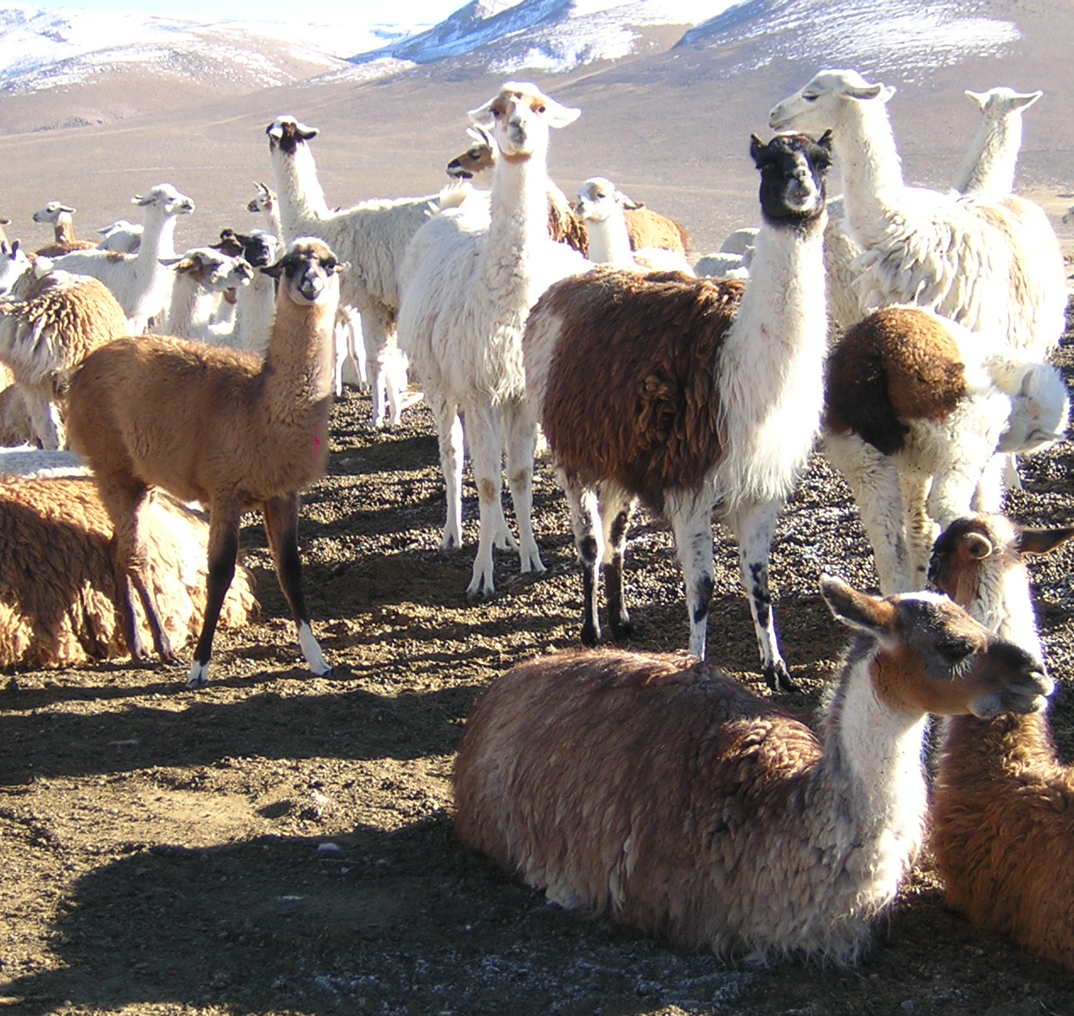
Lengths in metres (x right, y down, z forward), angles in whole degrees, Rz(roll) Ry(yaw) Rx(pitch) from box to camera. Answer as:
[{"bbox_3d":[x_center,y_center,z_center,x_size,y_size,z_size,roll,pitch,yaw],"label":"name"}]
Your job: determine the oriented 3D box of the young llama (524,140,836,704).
[{"bbox_3d":[0.400,-0.303,8.492,0.500,1.480,1.100,-6,9,-39],"label":"young llama"}]

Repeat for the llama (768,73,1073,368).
[{"bbox_3d":[1.600,-0.915,12.496,1.250,1.740,0.530,1,7,12],"label":"llama"}]

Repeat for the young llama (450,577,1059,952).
[{"bbox_3d":[0.390,0.421,5.810,0.560,0.680,1.250,-6,9,-43],"label":"young llama"}]

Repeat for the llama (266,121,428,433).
[{"bbox_3d":[-0.940,-1.193,15.405,1.150,1.600,0.470,-5,9,-37],"label":"llama"}]

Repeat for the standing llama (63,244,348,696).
[{"bbox_3d":[-0.930,-0.145,8.349,0.930,1.200,0.380,5,9,38],"label":"standing llama"}]

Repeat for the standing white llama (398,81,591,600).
[{"bbox_3d":[-0.150,-0.617,10.351,0.580,1.660,1.200,-1,7,-7],"label":"standing white llama"}]

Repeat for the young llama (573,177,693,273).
[{"bbox_3d":[0.480,-1.065,15.724,0.420,1.270,1.000,6,9,43],"label":"young llama"}]

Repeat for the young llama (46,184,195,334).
[{"bbox_3d":[-2.350,-1.184,16.927,1.000,1.220,0.380,5,9,38],"label":"young llama"}]

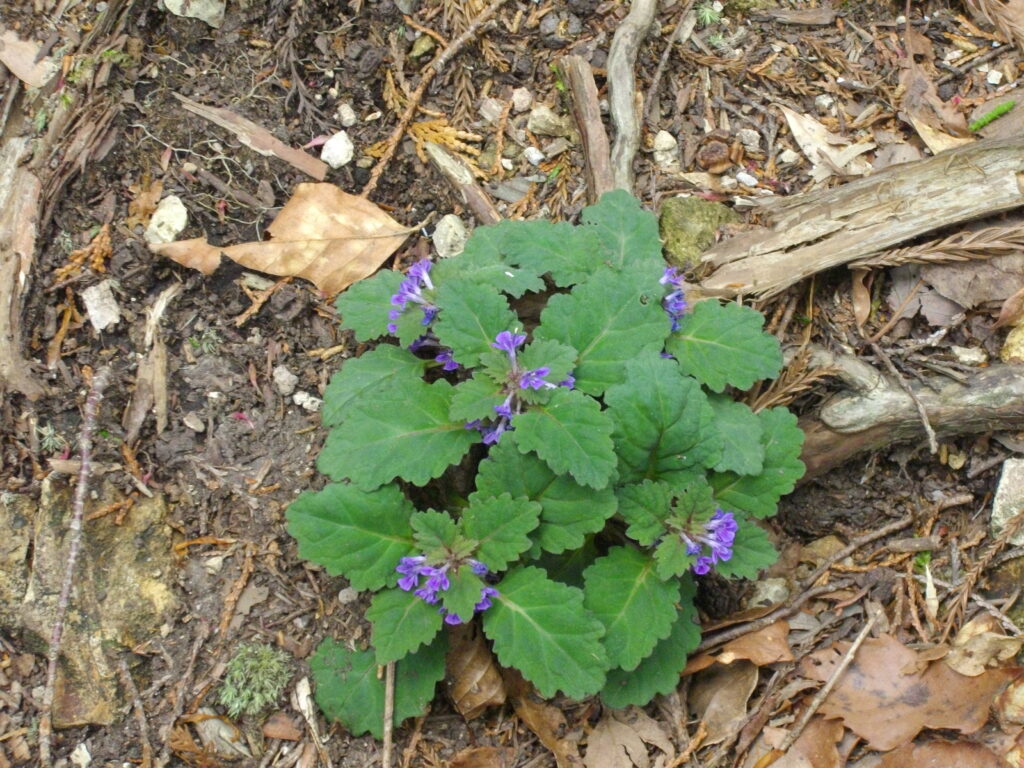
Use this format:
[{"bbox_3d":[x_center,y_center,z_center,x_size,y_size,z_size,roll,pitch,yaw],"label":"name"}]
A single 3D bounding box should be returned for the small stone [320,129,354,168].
[{"bbox_3d":[-0.071,-0.095,1.120,0.013,0.009,0.016,0,56,0],"label":"small stone"}]

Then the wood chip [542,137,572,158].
[{"bbox_3d":[0.017,-0.087,1.008,0.009,0.003,0.004,-28,61,-17],"label":"wood chip"}]

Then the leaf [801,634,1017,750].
[{"bbox_3d":[0.122,0.094,0.845,0.063,0.012,0.035,0,63,0],"label":"leaf"}]

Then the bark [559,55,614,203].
[{"bbox_3d":[0.025,-0.086,0.940,0.010,0.008,0.063,-10,63,-5],"label":"bark"}]

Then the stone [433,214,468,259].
[{"bbox_3d":[-0.020,-0.049,0.921,0.011,0.009,0.016,9,63,5],"label":"stone"}]

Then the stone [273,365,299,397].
[{"bbox_3d":[-0.087,-0.001,1.058,0.009,0.007,0.012,-10,57,-7],"label":"stone"}]

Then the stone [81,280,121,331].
[{"bbox_3d":[-0.136,-0.025,0.909,0.011,0.008,0.016,-14,63,-7],"label":"stone"}]

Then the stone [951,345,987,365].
[{"bbox_3d":[0.150,-0.009,0.901,0.011,0.006,0.006,2,63,1],"label":"stone"}]

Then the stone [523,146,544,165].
[{"bbox_3d":[0.009,-0.093,1.121,0.010,0.005,0.006,38,64,23],"label":"stone"}]

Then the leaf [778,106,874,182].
[{"bbox_3d":[0.128,-0.098,1.120,0.027,0.013,0.045,-37,64,-22],"label":"leaf"}]

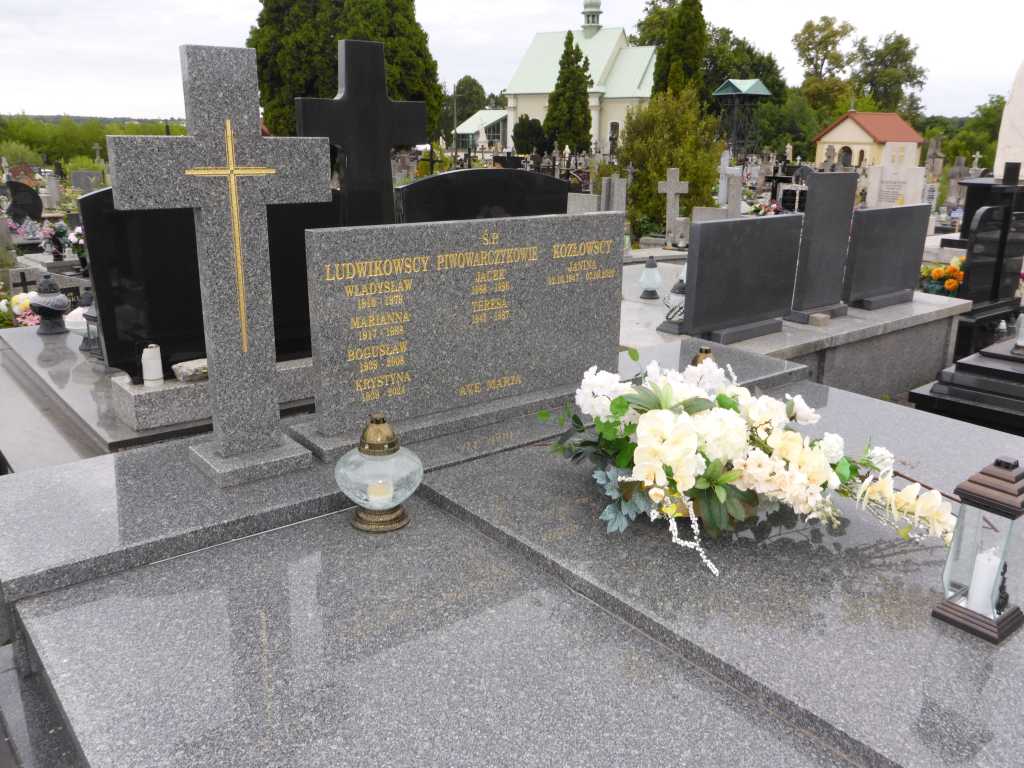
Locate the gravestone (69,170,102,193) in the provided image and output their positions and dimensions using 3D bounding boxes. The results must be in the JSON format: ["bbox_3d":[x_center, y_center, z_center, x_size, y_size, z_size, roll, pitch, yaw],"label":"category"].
[{"bbox_3d":[-8.866,-4.204,17.280,0.576,0.499,0.144,-12,21,-37],"label":"gravestone"}]

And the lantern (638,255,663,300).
[{"bbox_3d":[0.892,-0.690,5.279,0.138,0.275,0.138,-12,21,-37],"label":"lantern"}]

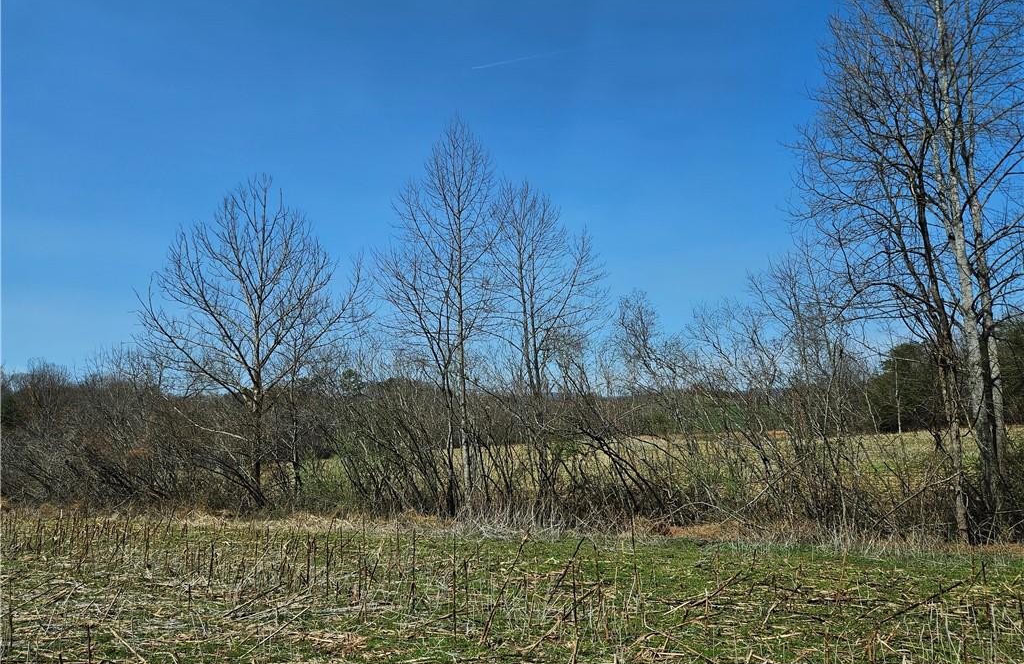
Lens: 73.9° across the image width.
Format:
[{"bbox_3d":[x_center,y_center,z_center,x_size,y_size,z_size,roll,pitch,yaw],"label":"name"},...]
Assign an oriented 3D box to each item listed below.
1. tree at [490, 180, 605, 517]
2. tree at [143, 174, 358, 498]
[{"bbox_3d":[0.830,0.280,15.950,2.650,7.900,2.800,0,-6,0],"label":"tree"},{"bbox_3d":[-6.700,0.100,17.500,5.500,8.500,5.200,0,-6,0],"label":"tree"}]

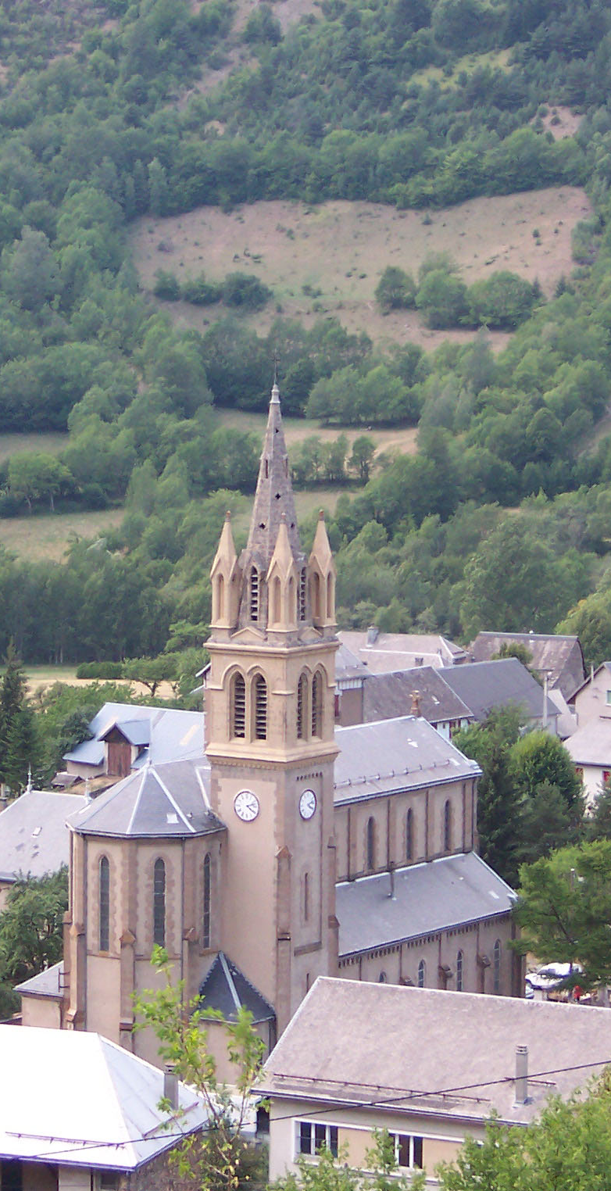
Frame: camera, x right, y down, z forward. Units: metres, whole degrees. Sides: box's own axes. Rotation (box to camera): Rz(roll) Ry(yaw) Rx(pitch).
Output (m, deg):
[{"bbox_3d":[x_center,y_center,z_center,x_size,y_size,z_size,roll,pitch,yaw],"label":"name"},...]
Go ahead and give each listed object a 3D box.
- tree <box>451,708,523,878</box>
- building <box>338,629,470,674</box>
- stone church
[{"bbox_3d":[12.500,14.500,305.000,5.000,13.700,5.000,1,6,0],"label":"tree"},{"bbox_3d":[8.920,7.261,421.561,12.500,8.500,8.500,3,6,24],"label":"building"},{"bbox_3d":[-1.739,6.704,274.186,16.500,40.000,34.900,4,7,34],"label":"stone church"}]

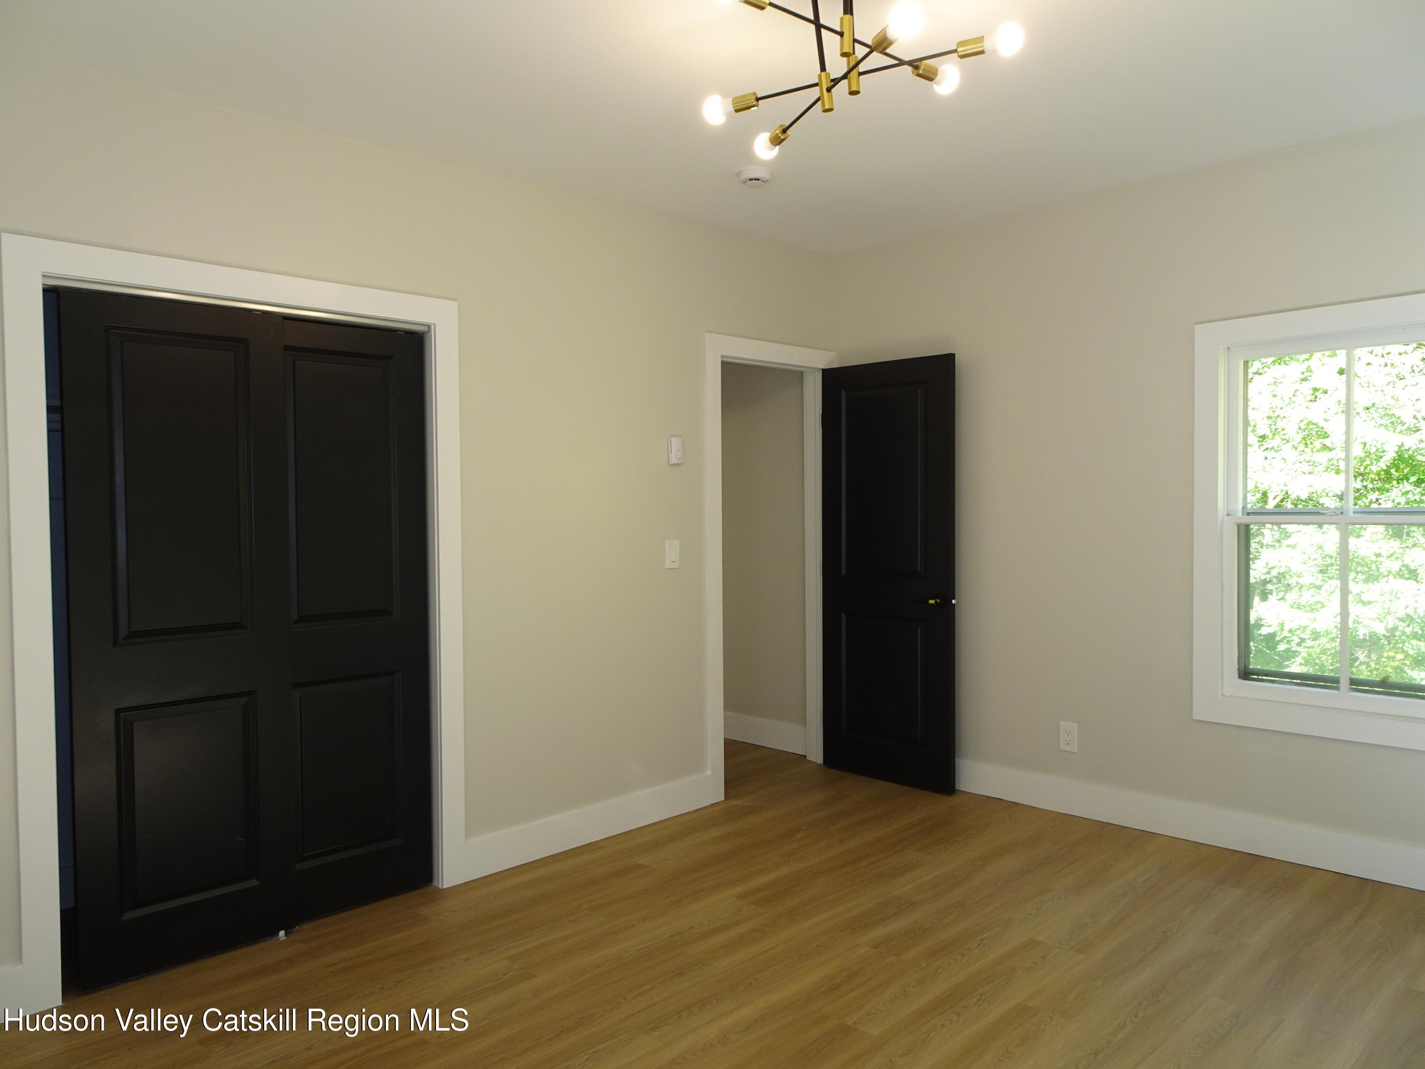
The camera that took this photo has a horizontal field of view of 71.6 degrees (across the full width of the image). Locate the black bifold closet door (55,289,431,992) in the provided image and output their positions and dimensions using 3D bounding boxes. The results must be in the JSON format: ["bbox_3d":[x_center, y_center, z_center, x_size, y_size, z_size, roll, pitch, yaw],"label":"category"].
[{"bbox_3d":[-1.411,0.274,3.152,1.111,1.980,0.087,-2,2,-45],"label":"black bifold closet door"}]

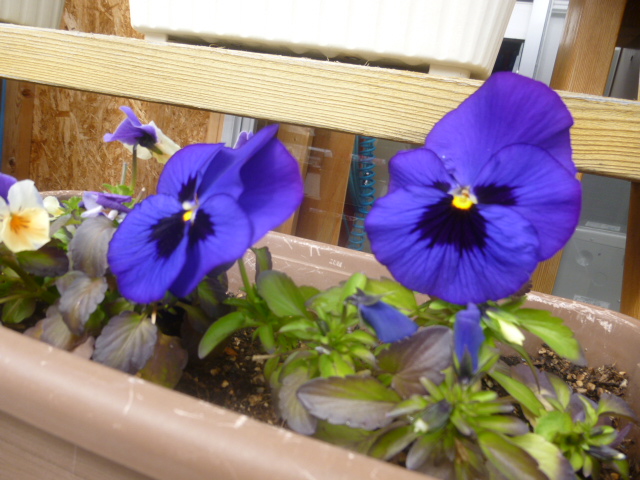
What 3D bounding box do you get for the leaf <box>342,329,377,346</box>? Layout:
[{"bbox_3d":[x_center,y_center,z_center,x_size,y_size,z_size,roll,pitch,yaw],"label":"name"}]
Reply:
[{"bbox_3d":[0.017,0.041,0.195,0.009,0.007,0.012,-2,17,-40],"label":"leaf"}]

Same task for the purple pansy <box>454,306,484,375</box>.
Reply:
[{"bbox_3d":[0.053,0.036,0.165,0.011,0.025,0.011,0,6,0],"label":"purple pansy"}]

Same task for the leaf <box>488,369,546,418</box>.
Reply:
[{"bbox_3d":[0.073,0.058,0.172,0.027,0.006,0.010,36,39,12],"label":"leaf"}]

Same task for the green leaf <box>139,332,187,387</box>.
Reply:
[{"bbox_3d":[-0.057,0.044,0.168,0.019,0.021,0.008,-4,-18,-7],"label":"green leaf"}]

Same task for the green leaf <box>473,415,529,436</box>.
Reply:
[{"bbox_3d":[0.060,0.062,0.154,0.019,0.005,0.009,6,37,6],"label":"green leaf"}]

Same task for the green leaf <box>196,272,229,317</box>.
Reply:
[{"bbox_3d":[-0.052,0.026,0.225,0.016,0.022,0.009,-3,-12,-13],"label":"green leaf"}]

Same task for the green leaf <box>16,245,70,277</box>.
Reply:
[{"bbox_3d":[-0.138,0.010,0.230,0.025,0.014,0.010,4,18,-7],"label":"green leaf"}]

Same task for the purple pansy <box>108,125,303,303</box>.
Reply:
[{"bbox_3d":[-0.048,-0.011,0.193,0.073,0.068,0.036,22,9,23],"label":"purple pansy"}]

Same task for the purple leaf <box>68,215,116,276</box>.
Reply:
[{"bbox_3d":[-0.116,0.003,0.235,0.025,0.031,0.009,6,-12,13],"label":"purple leaf"}]

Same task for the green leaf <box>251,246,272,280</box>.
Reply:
[{"bbox_3d":[-0.034,0.013,0.265,0.012,0.020,0.008,2,6,18],"label":"green leaf"}]

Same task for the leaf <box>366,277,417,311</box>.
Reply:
[{"bbox_3d":[0.034,0.026,0.220,0.027,0.007,0.019,22,56,6],"label":"leaf"}]

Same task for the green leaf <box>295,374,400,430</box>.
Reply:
[{"bbox_3d":[0.010,0.055,0.156,0.036,0.009,0.022,3,41,-6],"label":"green leaf"}]

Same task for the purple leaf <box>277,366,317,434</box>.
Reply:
[{"bbox_3d":[-0.008,0.056,0.162,0.016,0.027,0.007,-12,-31,14],"label":"purple leaf"}]

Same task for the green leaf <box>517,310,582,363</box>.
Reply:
[{"bbox_3d":[0.107,0.045,0.215,0.034,0.014,0.014,24,28,-19],"label":"green leaf"}]

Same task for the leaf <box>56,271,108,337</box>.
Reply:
[{"bbox_3d":[-0.105,0.028,0.205,0.021,0.030,0.008,15,-27,2],"label":"leaf"}]

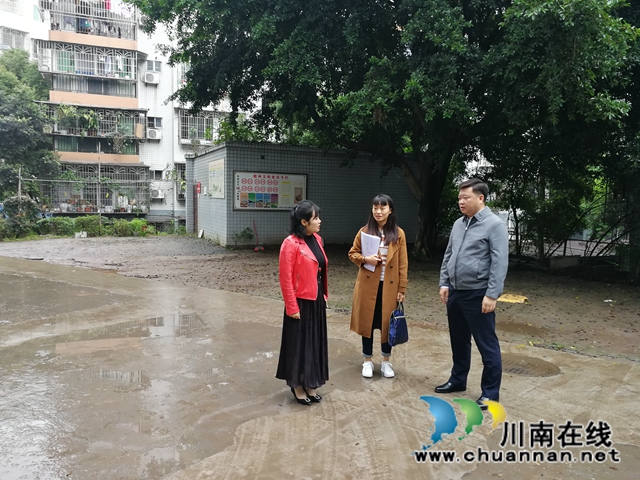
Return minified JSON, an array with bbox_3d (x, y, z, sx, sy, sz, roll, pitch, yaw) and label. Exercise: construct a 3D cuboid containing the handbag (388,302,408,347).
[{"bbox_3d":[0.700,0.753,4.450,0.100,0.380,0.260,3,5,33],"label":"handbag"}]

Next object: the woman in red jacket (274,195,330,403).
[{"bbox_3d":[-0.126,0.486,3.934,0.420,1.575,0.450,4,5,40],"label":"woman in red jacket"}]

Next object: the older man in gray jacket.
[{"bbox_3d":[1.230,0.405,3.942,0.400,1.755,0.560,-2,5,-35],"label":"older man in gray jacket"}]

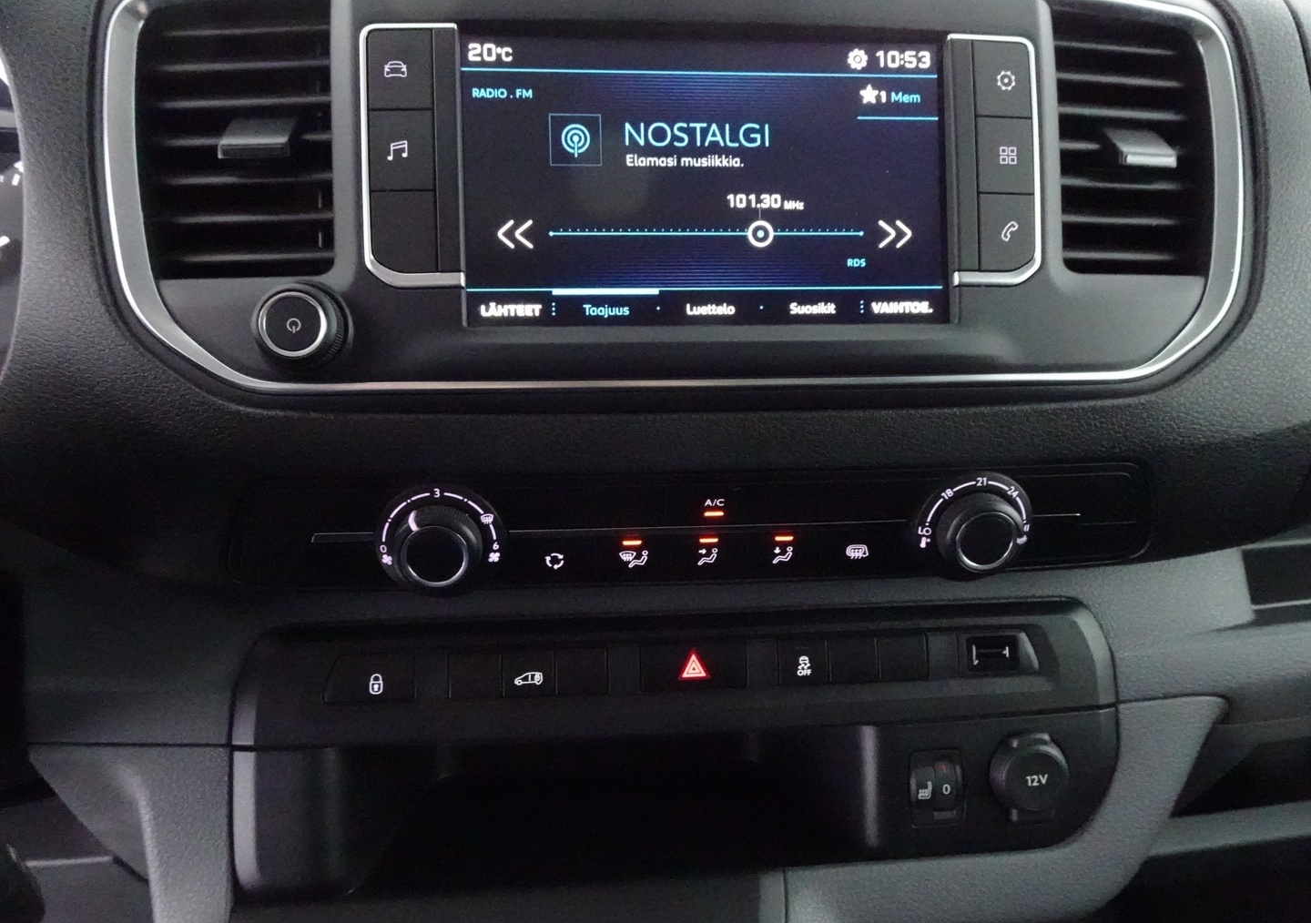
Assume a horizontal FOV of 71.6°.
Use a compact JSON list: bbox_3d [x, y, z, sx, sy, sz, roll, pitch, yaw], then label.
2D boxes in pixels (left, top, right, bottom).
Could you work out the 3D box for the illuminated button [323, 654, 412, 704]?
[{"bbox_3d":[-0.089,0.068,0.285,0.027,0.015,0.008,-1,-8,-4],"label":"illuminated button"}]

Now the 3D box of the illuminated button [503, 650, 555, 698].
[{"bbox_3d":[-0.040,0.067,0.288,0.017,0.015,0.008,-1,-8,-4],"label":"illuminated button"}]

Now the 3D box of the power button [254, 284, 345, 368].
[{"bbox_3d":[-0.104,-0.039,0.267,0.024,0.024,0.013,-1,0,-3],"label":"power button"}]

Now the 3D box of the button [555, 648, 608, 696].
[{"bbox_3d":[-0.025,0.071,0.309,0.017,0.016,0.007,-1,-5,-4],"label":"button"}]

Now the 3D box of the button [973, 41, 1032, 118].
[{"bbox_3d":[0.112,-0.124,0.298,0.019,0.024,0.008,-2,0,-8],"label":"button"}]

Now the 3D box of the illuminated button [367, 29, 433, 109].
[{"bbox_3d":[-0.079,-0.121,0.283,0.020,0.025,0.007,-1,-2,-4],"label":"illuminated button"}]

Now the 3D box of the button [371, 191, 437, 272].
[{"bbox_3d":[-0.077,-0.070,0.281,0.020,0.025,0.007,-1,-2,-4],"label":"button"}]

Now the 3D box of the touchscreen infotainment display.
[{"bbox_3d":[0.015,-0.089,0.292,0.155,0.092,0.010,-1,0,-5],"label":"touchscreen infotainment display"}]

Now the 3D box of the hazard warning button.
[{"bbox_3d":[0.013,0.070,0.312,0.036,0.016,0.007,-1,-5,-4],"label":"hazard warning button"}]

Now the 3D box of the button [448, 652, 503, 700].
[{"bbox_3d":[-0.056,0.067,0.287,0.017,0.015,0.008,-1,-8,-4],"label":"button"}]

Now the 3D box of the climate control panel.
[{"bbox_3d":[0.014,0.022,0.283,0.292,0.039,0.020,-1,18,-5],"label":"climate control panel"}]

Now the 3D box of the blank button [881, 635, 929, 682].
[{"bbox_3d":[0.086,0.069,0.318,0.017,0.016,0.007,-1,-5,-4],"label":"blank button"}]

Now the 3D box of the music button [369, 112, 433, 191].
[{"bbox_3d":[-0.078,-0.095,0.282,0.020,0.025,0.007,-1,-2,-4],"label":"music button"}]

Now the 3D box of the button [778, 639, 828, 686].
[{"bbox_3d":[0.051,0.069,0.315,0.018,0.016,0.007,-1,-5,-4],"label":"button"}]

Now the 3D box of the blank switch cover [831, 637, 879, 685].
[{"bbox_3d":[0.068,0.069,0.317,0.017,0.016,0.007,-1,-5,-4],"label":"blank switch cover"}]

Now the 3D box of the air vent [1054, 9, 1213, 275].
[{"bbox_3d":[0.158,-0.106,0.317,0.059,0.089,0.028,-1,-2,-12],"label":"air vent"}]

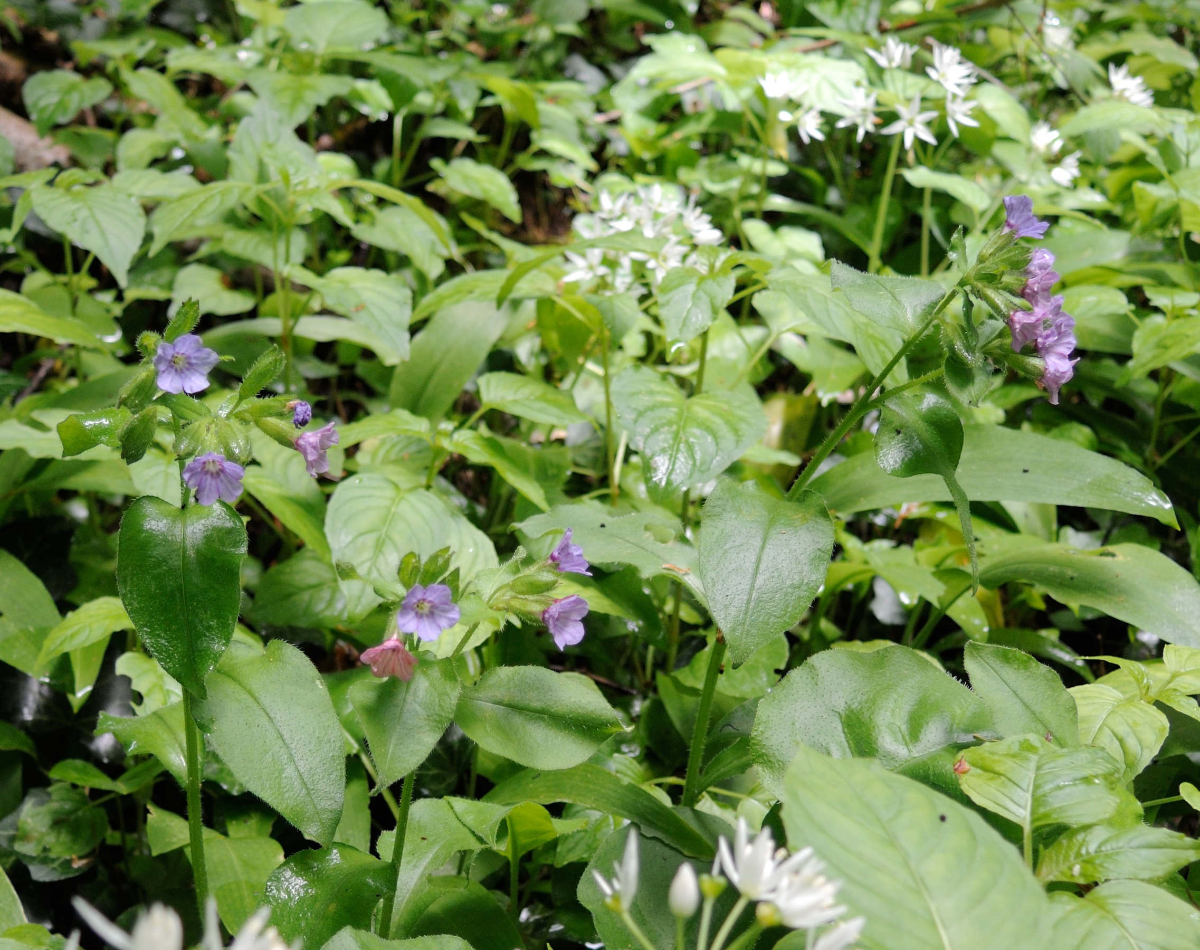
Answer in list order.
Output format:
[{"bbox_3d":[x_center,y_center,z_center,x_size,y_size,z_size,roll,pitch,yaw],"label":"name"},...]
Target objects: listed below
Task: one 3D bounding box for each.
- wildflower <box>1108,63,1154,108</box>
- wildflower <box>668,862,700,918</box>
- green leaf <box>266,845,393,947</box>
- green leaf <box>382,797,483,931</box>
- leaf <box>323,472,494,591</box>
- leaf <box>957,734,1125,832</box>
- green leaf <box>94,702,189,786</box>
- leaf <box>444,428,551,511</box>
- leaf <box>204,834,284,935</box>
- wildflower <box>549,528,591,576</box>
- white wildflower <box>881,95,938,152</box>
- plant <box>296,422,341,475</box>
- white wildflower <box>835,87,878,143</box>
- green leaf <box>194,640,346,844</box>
[{"bbox_3d":[0.259,-0.190,0.500,0.021,0.019,0.018,6,24,-2],"label":"wildflower"},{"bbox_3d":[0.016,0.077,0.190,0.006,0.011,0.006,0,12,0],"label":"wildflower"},{"bbox_3d":[-0.079,0.123,0.303,0.035,0.013,0.032,-16,44,-18],"label":"green leaf"},{"bbox_3d":[-0.045,0.106,0.280,0.026,0.035,0.018,9,18,-9],"label":"green leaf"},{"bbox_3d":[-0.066,0.024,0.358,0.061,0.013,0.051,15,58,2],"label":"leaf"},{"bbox_3d":[0.134,0.093,0.310,0.049,0.015,0.034,2,37,2],"label":"leaf"},{"bbox_3d":[-0.158,0.093,0.355,0.035,0.012,0.028,-14,49,-21],"label":"green leaf"},{"bbox_3d":[-0.035,-0.003,0.368,0.049,0.013,0.026,34,42,15],"label":"leaf"},{"bbox_3d":[-0.129,0.147,0.370,0.031,0.012,0.042,-9,51,-12],"label":"leaf"},{"bbox_3d":[-0.009,0.023,0.303,0.013,0.015,0.015,-13,20,21],"label":"wildflower"},{"bbox_3d":[0.125,-0.142,0.413,0.023,0.022,0.009,3,9,6],"label":"white wildflower"},{"bbox_3d":[-0.078,-0.007,0.282,0.011,0.015,0.015,22,40,22],"label":"plant"},{"bbox_3d":[0.104,-0.146,0.415,0.019,0.021,0.012,2,31,3],"label":"white wildflower"},{"bbox_3d":[-0.106,0.087,0.330,0.044,0.014,0.072,-26,70,-21],"label":"green leaf"}]

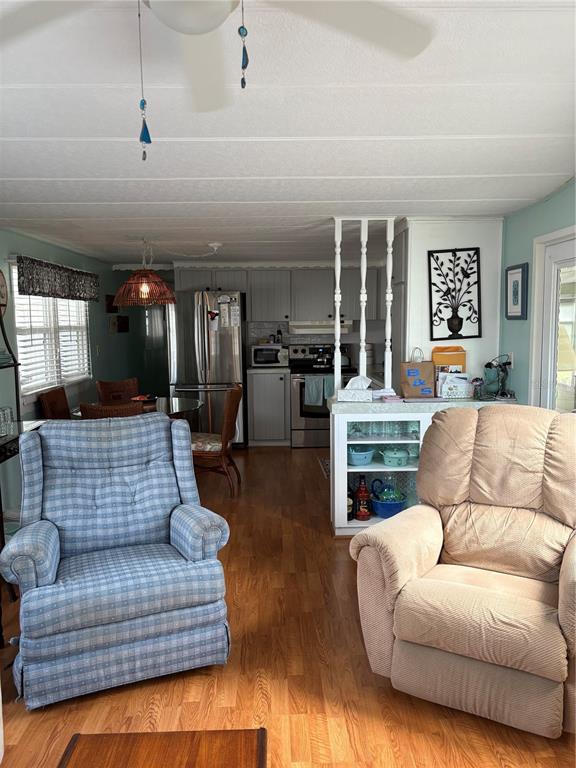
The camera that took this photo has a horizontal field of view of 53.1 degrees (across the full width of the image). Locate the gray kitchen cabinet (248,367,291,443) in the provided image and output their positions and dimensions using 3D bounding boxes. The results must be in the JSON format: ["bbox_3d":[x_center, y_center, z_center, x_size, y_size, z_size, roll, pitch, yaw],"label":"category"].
[{"bbox_3d":[-0.223,0.258,7.075,0.505,0.930,0.610,-1,6,-1],"label":"gray kitchen cabinet"}]

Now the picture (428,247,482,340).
[{"bbox_3d":[1.171,-0.629,4.039,0.365,0.645,0.025,-4,6,-1],"label":"picture"}]

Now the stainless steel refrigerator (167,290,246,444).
[{"bbox_3d":[-0.935,-0.157,6.886,0.840,1.800,0.840,-1,6,-1],"label":"stainless steel refrigerator"}]

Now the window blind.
[{"bbox_3d":[-2.019,-0.472,5.093,0.060,0.980,1.650,-1,6,0],"label":"window blind"}]

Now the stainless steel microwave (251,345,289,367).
[{"bbox_3d":[-0.213,-0.347,7.101,0.440,0.262,0.350,-1,6,-1],"label":"stainless steel microwave"}]

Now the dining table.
[{"bbox_3d":[-1.305,0.573,5.136,1.120,0.740,1.150,-1,6,-1],"label":"dining table"}]

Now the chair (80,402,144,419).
[{"bbox_3d":[-1.254,0.549,4.241,0.460,0.885,0.550,-2,6,-12],"label":"chair"}]

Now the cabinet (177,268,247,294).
[{"bbox_3d":[-0.928,-1.255,7.040,0.850,0.300,0.330,-1,6,-1],"label":"cabinet"}]

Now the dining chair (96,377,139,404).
[{"bbox_3d":[-1.534,0.419,5.502,0.460,0.885,0.550,-4,7,-30],"label":"dining chair"}]

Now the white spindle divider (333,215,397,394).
[{"bbox_3d":[0.522,-0.517,3.952,0.430,1.235,0.075,-1,6,0],"label":"white spindle divider"}]

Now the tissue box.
[{"bbox_3d":[0.442,0.073,3.872,0.225,0.078,0.120,0,6,5],"label":"tissue box"}]

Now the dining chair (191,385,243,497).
[{"bbox_3d":[-0.694,0.471,4.941,0.550,0.885,0.470,1,6,15],"label":"dining chair"}]

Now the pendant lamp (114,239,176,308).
[{"bbox_3d":[-1.201,-0.939,4.860,0.530,0.555,0.530,-1,6,0],"label":"pendant lamp"}]

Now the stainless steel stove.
[{"bbox_3d":[0.414,0.124,7.022,0.765,1.190,0.680,-1,6,-1],"label":"stainless steel stove"}]

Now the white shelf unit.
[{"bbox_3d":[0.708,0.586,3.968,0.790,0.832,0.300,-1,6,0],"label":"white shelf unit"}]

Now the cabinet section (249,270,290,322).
[{"bbox_3d":[-0.225,-1.082,7.100,0.509,0.608,0.310,-1,6,-1],"label":"cabinet section"}]

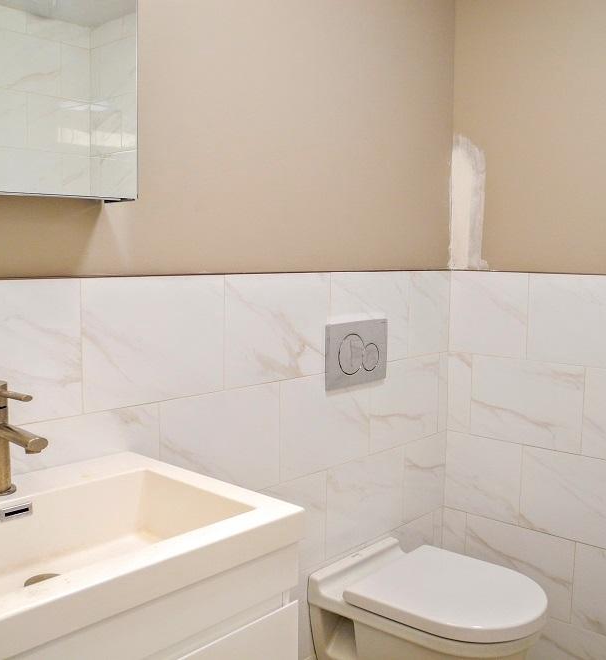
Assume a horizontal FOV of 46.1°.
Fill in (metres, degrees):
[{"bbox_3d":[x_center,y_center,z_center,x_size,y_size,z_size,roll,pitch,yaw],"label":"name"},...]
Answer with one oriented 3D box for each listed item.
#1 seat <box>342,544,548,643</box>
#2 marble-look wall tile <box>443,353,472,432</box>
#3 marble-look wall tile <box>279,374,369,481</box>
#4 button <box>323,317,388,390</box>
[{"bbox_3d":[0.376,0.654,1.745,0.400,0.040,0.365,6,8,40],"label":"seat"},{"bbox_3d":[0.484,0.195,2.191,0.075,0.244,0.009,6,8,40],"label":"marble-look wall tile"},{"bbox_3d":[0.060,0.232,1.830,0.010,0.244,0.339,5,8,44],"label":"marble-look wall tile"},{"bbox_3d":[0.146,0.064,1.886,0.012,0.166,0.249,5,8,44],"label":"button"}]

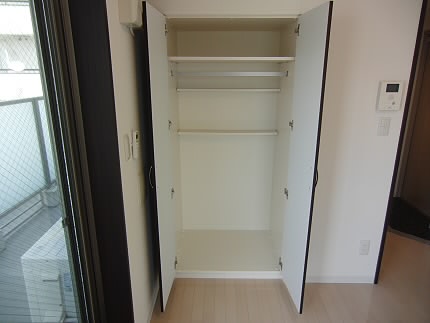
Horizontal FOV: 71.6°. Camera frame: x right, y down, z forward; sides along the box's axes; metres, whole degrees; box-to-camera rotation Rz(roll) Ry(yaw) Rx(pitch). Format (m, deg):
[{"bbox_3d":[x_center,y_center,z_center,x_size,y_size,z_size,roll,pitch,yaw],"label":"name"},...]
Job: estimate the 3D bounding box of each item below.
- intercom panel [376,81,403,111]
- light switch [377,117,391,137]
[{"bbox_3d":[1.078,-0.406,1.843,0.132,0.182,0.030,0,16,0],"label":"intercom panel"},{"bbox_3d":[1.078,-0.221,1.904,0.070,0.120,0.012,0,16,0],"label":"light switch"}]

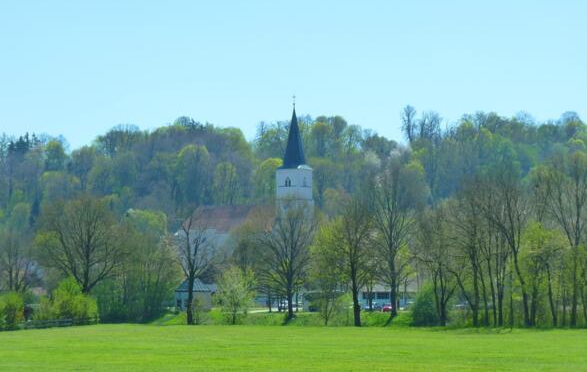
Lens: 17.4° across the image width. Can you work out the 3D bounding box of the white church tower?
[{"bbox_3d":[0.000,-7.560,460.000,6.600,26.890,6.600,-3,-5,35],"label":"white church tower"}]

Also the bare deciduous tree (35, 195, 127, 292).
[{"bbox_3d":[-31.690,10.340,285.000,13.690,17.550,13.000,0,-4,0],"label":"bare deciduous tree"}]

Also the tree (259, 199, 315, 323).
[{"bbox_3d":[-1.040,11.230,285.000,8.330,17.550,8.500,0,-4,0],"label":"tree"}]

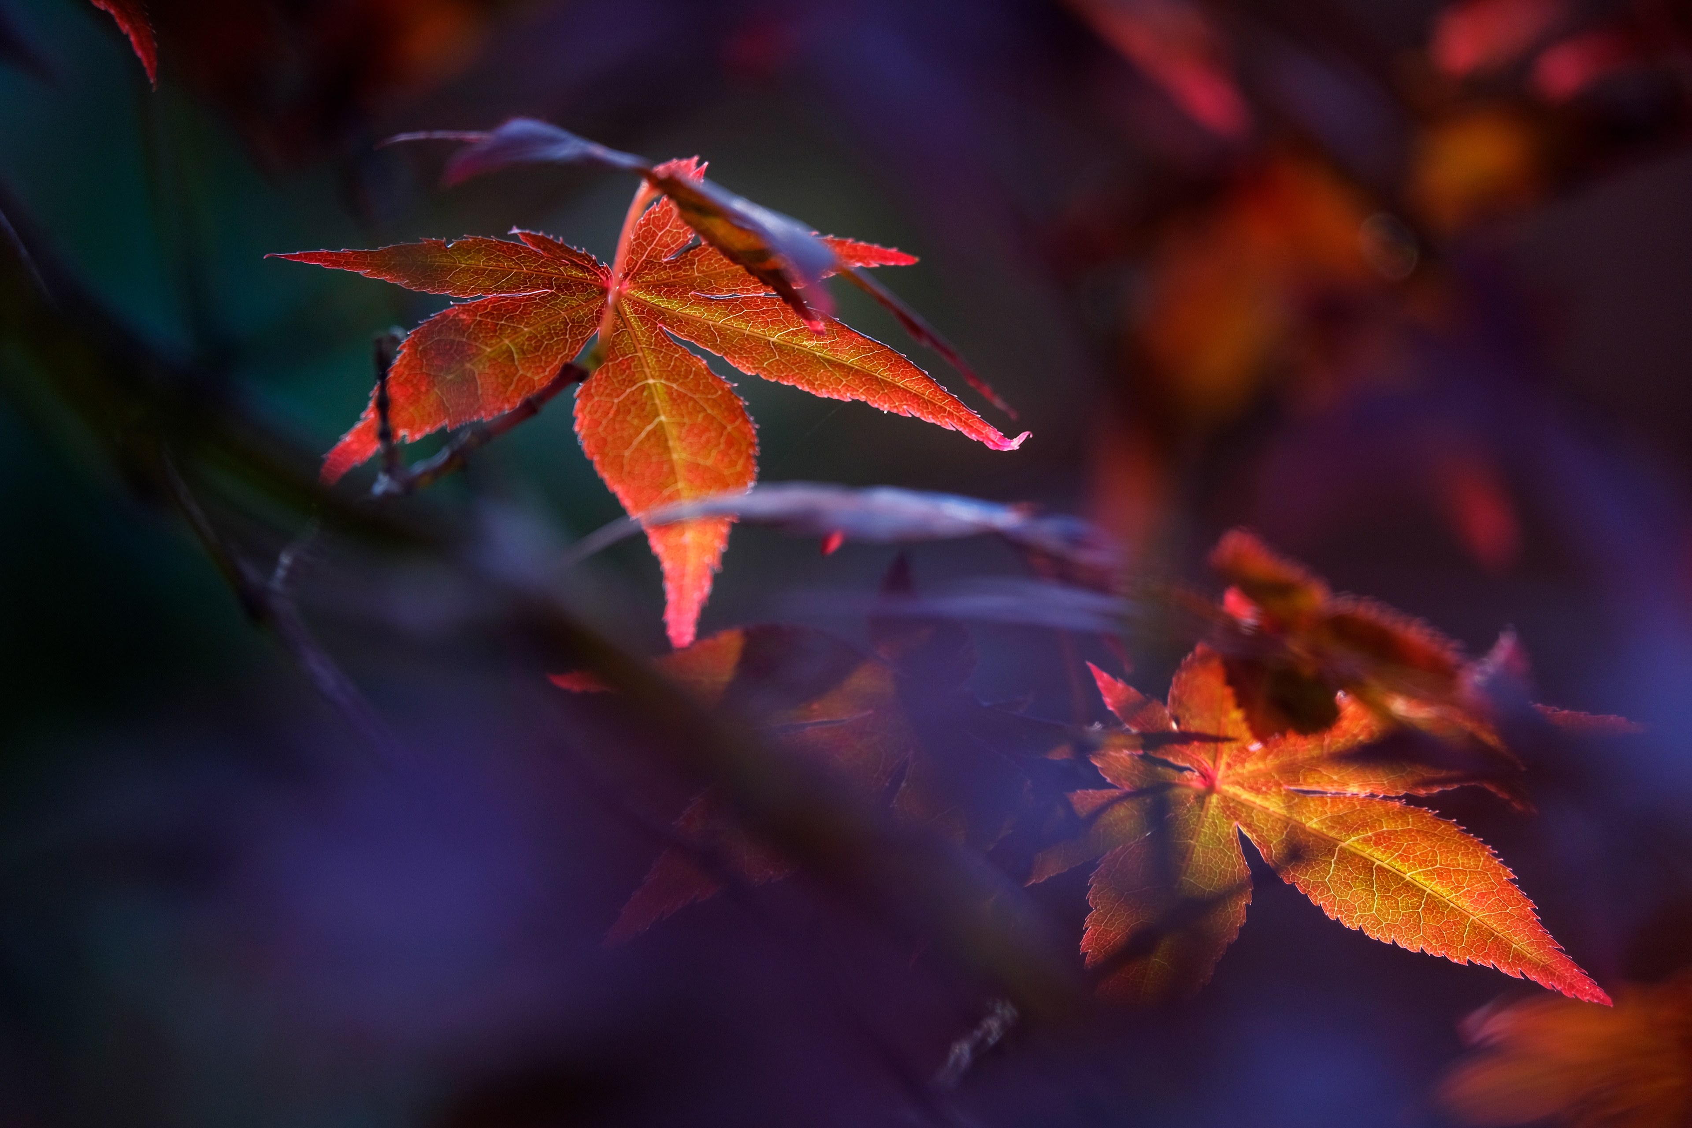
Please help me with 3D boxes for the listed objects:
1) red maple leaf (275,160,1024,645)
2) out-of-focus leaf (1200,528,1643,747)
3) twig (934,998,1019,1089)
[{"bbox_3d":[-0.021,-0.017,1.500,0.080,0.052,0.026,0,0,0],"label":"red maple leaf"},{"bbox_3d":[0.059,0.008,1.460,0.044,0.023,0.026,0,0,0],"label":"out-of-focus leaf"},{"bbox_3d":[0.014,0.051,1.500,0.003,0.012,0.003,41,0,0],"label":"twig"}]

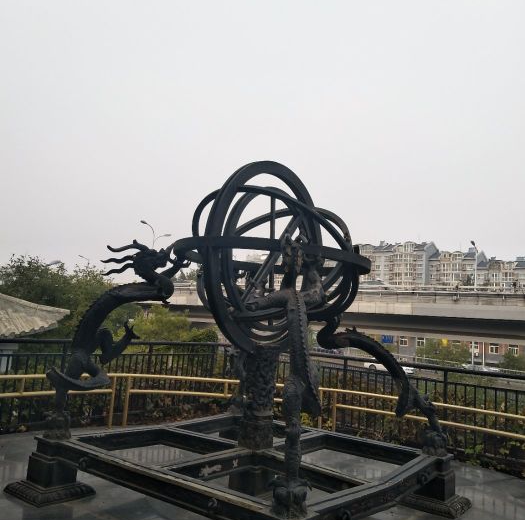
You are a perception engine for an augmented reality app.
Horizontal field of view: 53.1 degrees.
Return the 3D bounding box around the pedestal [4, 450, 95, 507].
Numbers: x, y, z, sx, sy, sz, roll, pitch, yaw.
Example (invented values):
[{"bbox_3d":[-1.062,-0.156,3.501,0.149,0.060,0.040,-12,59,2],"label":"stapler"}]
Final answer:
[{"bbox_3d":[-1.756,1.786,4.407,0.533,0.319,0.505,-2,-10,38],"label":"pedestal"}]

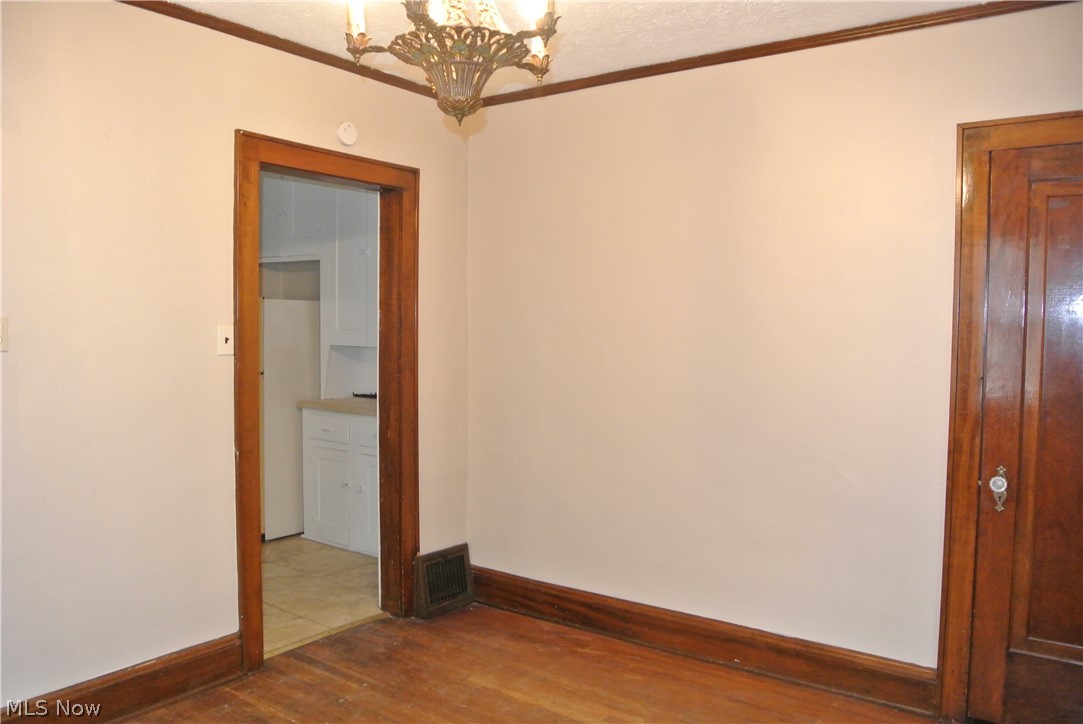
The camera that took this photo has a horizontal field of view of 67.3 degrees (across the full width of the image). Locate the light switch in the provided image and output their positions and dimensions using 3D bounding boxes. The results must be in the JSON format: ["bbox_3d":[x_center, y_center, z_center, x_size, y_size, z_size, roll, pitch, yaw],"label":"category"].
[{"bbox_3d":[-1.198,-0.082,3.103,0.017,0.115,0.071,2,3,36],"label":"light switch"}]

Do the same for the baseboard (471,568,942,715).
[{"bbox_3d":[0.512,1.153,3.480,2.200,0.180,0.035,2,3,36],"label":"baseboard"}]

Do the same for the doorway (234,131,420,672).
[{"bbox_3d":[-0.940,0.160,3.592,0.150,2.135,0.990,2,3,36],"label":"doorway"}]

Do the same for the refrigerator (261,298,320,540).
[{"bbox_3d":[-1.860,0.359,5.627,0.720,1.585,0.750,2,3,36],"label":"refrigerator"}]

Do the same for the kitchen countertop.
[{"bbox_3d":[-0.954,0.293,5.214,1.230,0.050,0.620,2,3,36],"label":"kitchen countertop"}]

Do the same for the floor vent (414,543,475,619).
[{"bbox_3d":[-0.496,1.087,4.022,0.143,0.265,0.345,2,3,36],"label":"floor vent"}]

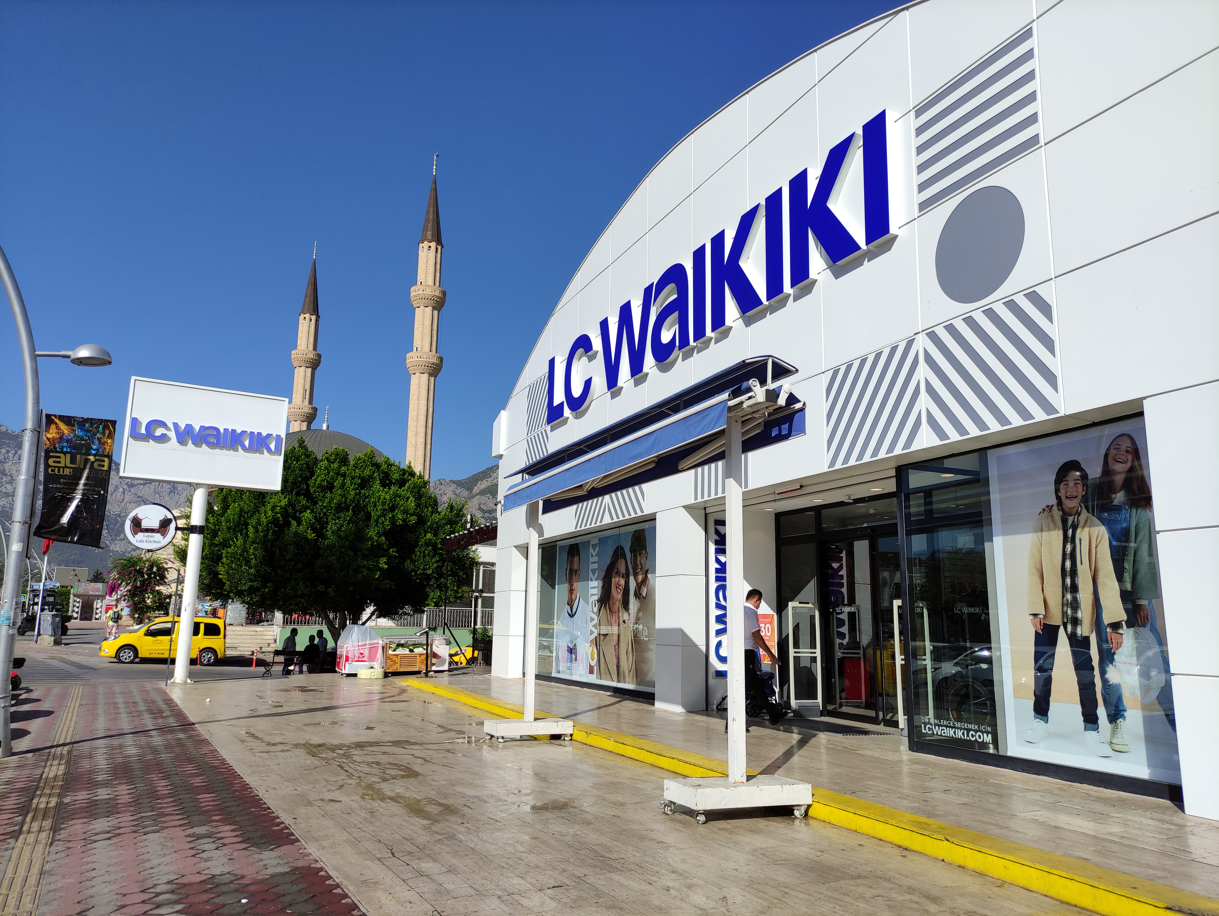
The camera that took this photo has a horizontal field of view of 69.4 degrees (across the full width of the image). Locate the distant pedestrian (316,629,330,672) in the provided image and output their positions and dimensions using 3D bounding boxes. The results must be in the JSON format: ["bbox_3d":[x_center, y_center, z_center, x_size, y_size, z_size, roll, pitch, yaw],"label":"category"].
[{"bbox_3d":[-9.537,6.576,29.344,0.340,1.680,0.480,6,-12,-25],"label":"distant pedestrian"}]

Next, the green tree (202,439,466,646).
[{"bbox_3d":[-8.978,3.344,29.079,8.700,7.650,8.300,4,-11,-17],"label":"green tree"}]

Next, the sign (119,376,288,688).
[{"bbox_3d":[-9.921,1.759,21.305,3.600,7.130,0.420,8,-13,-32],"label":"sign"}]

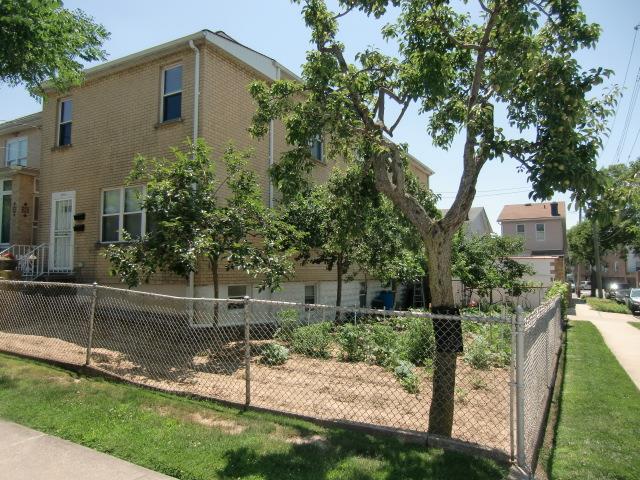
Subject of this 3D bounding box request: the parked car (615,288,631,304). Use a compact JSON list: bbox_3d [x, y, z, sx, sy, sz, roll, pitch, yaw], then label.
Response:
[{"bbox_3d":[23.885,4.176,34.579,1.800,1.500,4.600,-2,-5,30],"label":"parked car"}]

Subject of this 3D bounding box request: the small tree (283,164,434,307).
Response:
[{"bbox_3d":[1.111,0.242,12.800,4.200,4.824,3.700,1,-4,0],"label":"small tree"}]

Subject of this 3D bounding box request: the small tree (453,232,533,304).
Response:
[{"bbox_3d":[8.212,1.566,21.000,3.700,3.831,3.500,1,-4,0],"label":"small tree"}]

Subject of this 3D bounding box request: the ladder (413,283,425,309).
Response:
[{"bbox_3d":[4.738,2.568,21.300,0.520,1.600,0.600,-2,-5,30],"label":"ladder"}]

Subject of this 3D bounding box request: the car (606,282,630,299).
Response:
[{"bbox_3d":[29.112,4.891,43.615,1.850,1.650,4.700,-2,-5,30],"label":"car"}]

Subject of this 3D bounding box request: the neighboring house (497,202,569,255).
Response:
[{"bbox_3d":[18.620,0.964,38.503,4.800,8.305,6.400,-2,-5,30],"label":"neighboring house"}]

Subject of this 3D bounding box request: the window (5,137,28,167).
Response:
[{"bbox_3d":[-9.781,-2.836,14.300,1.500,1.000,0.120,-2,-5,30],"label":"window"}]

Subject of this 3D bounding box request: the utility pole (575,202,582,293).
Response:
[{"bbox_3d":[29.409,0.905,50.366,0.300,10.500,0.300,1,-4,0],"label":"utility pole"}]

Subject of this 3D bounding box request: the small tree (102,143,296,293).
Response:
[{"bbox_3d":[-2.182,0.167,8.100,3.400,4.032,3.100,1,-4,0],"label":"small tree"}]

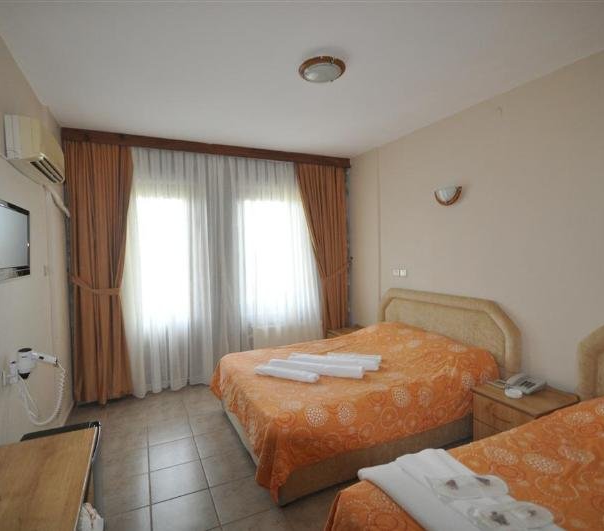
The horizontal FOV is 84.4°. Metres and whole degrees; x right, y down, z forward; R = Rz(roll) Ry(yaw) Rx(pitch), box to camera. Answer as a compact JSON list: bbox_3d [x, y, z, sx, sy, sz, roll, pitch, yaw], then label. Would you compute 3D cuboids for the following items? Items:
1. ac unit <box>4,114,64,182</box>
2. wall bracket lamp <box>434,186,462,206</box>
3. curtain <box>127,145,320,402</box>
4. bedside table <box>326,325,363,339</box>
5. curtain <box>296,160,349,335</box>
[{"bbox_3d":[-1.774,-0.744,2.262,0.170,0.260,0.720,-2,3,-26],"label":"ac unit"},{"bbox_3d":[1.389,-0.657,3.196,0.110,0.165,0.310,-2,3,-26],"label":"wall bracket lamp"},{"bbox_3d":[-0.784,0.036,3.914,2.360,2.600,0.120,-2,3,-26],"label":"curtain"},{"bbox_3d":[0.661,1.078,4.354,0.510,0.447,0.470,-2,3,-26],"label":"bedside table"},{"bbox_3d":[0.300,-0.006,4.428,0.790,2.600,0.150,-2,3,-26],"label":"curtain"}]

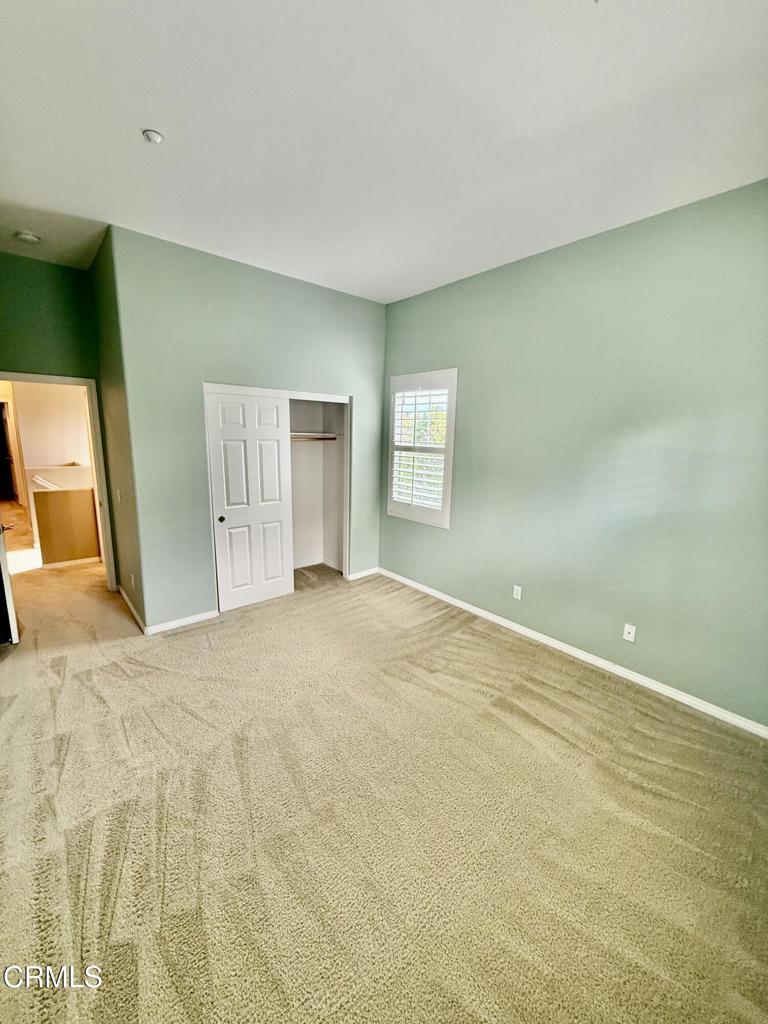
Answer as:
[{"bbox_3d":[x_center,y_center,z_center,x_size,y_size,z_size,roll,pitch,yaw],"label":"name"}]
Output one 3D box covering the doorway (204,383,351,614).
[{"bbox_3d":[-0.973,-0.141,4.124,1.483,2.053,0.120,-8,14,-40],"label":"doorway"}]

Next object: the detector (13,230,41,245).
[{"bbox_3d":[-2.628,-2.018,3.054,0.148,0.045,0.148,-8,14,-40],"label":"detector"}]

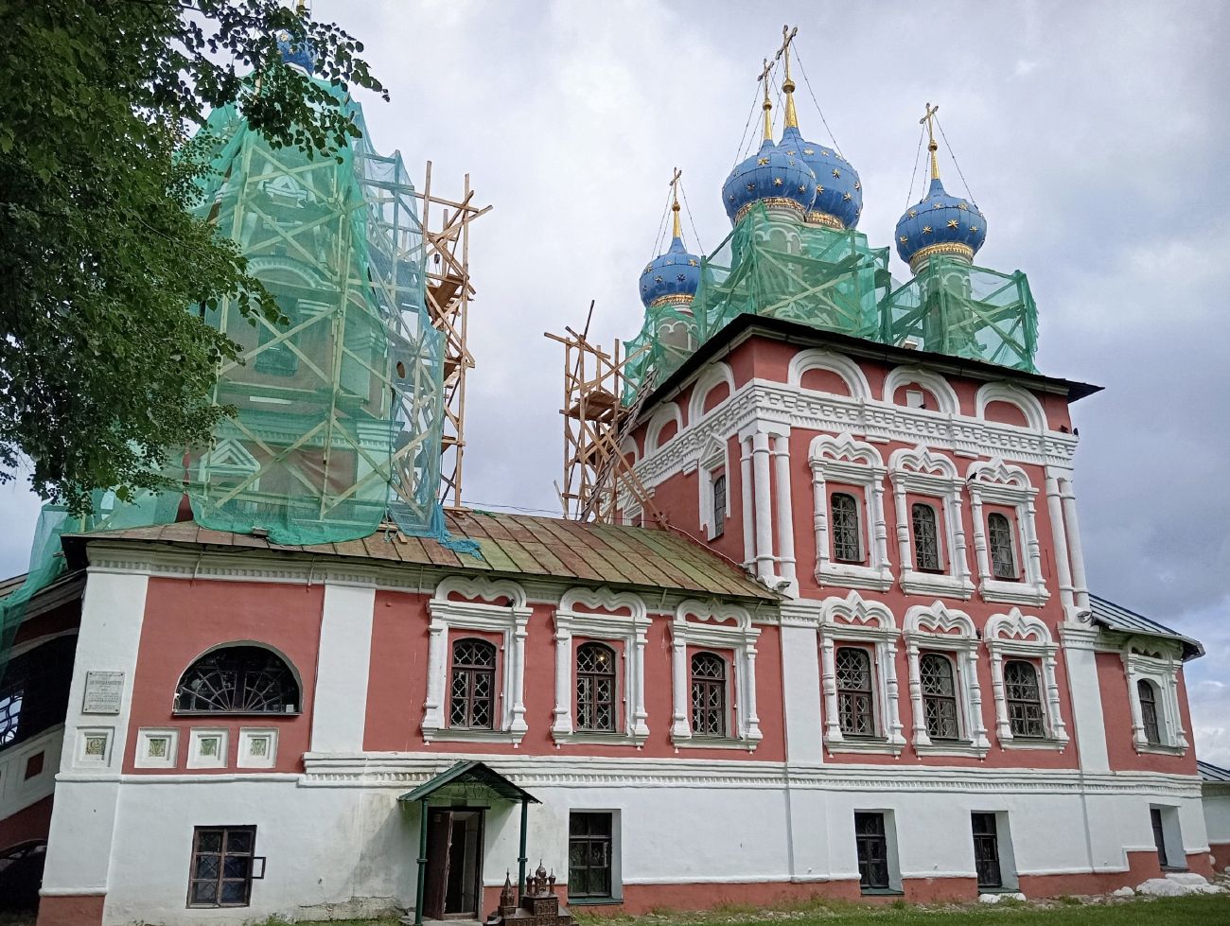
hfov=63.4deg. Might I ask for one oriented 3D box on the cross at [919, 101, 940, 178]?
[{"bbox_3d":[10.668,-10.850,33.549,0.283,3.080,0.889,8,-20,-22],"label":"cross"}]

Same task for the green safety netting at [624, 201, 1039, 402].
[{"bbox_3d":[6.316,-3.475,32.350,9.700,4.200,9.700,7,-19,-20],"label":"green safety netting"}]

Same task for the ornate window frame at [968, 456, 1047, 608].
[{"bbox_3d":[9.836,1.692,24.899,2.282,3.830,0.320,8,-20,-21],"label":"ornate window frame"}]

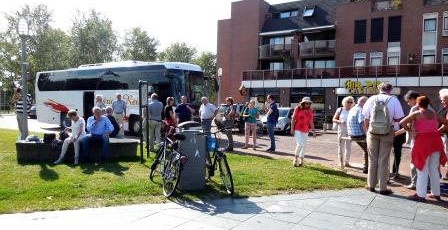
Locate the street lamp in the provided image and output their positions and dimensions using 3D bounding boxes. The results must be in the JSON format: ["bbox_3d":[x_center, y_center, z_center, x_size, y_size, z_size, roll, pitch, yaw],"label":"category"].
[{"bbox_3d":[-5.578,-0.824,9.039,0.320,3.750,0.320,1,2,0],"label":"street lamp"}]

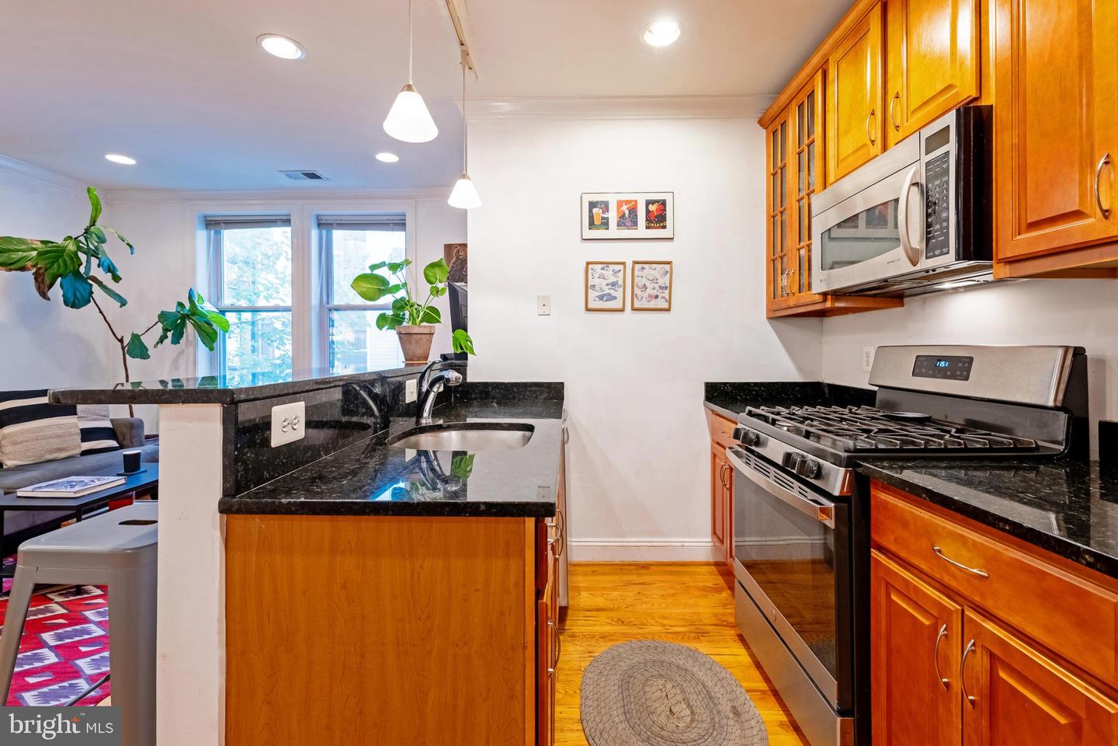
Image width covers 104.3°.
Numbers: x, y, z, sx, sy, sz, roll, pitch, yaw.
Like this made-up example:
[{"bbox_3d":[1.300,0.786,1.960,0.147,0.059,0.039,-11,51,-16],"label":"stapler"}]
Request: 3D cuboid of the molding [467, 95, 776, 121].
[{"bbox_3d":[0.332,-1.442,2.367,1.677,0.095,0.090,0,2,2],"label":"molding"}]

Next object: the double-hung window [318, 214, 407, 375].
[{"bbox_3d":[-1.728,-0.570,3.861,0.800,1.632,0.120,0,2,2],"label":"double-hung window"}]

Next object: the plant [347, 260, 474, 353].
[{"bbox_3d":[-0.782,-0.359,2.380,0.630,0.520,0.480,0,2,1],"label":"plant"}]

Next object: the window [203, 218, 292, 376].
[{"bbox_3d":[-2.728,-0.574,3.888,0.800,1.643,0.120,0,2,2],"label":"window"}]

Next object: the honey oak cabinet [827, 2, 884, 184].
[{"bbox_3d":[1.272,-1.052,1.664,0.340,0.550,0.350,0,2,2],"label":"honey oak cabinet"}]

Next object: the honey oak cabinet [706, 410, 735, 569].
[{"bbox_3d":[1.170,0.656,2.213,0.635,0.892,0.560,0,2,1],"label":"honey oak cabinet"}]

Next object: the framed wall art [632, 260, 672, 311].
[{"bbox_3d":[0.527,-0.494,2.450,0.228,0.286,0.020,0,2,1],"label":"framed wall art"}]

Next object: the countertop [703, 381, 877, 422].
[{"bbox_3d":[1.155,0.139,2.192,0.662,0.157,0.560,0,2,1],"label":"countertop"}]

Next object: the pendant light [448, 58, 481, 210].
[{"bbox_3d":[-0.432,-1.096,1.990,0.153,0.690,0.153,0,2,1],"label":"pendant light"}]

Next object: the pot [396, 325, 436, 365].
[{"bbox_3d":[-0.795,-0.161,2.420,0.215,0.212,0.215,0,2,0],"label":"pot"}]

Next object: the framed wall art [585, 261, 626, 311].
[{"bbox_3d":[0.258,-0.488,2.438,0.235,0.285,0.020,0,2,2],"label":"framed wall art"}]

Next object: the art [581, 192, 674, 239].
[{"bbox_3d":[0.384,-0.886,2.438,0.525,0.268,0.020,0,2,1],"label":"art"}]

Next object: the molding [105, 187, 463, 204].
[{"bbox_3d":[-2.338,-1.503,3.684,3.149,0.090,0.080,0,2,2],"label":"molding"}]

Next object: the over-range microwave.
[{"bbox_3d":[1.254,-0.512,1.479,0.400,0.410,0.750,0,2,2],"label":"over-range microwave"}]

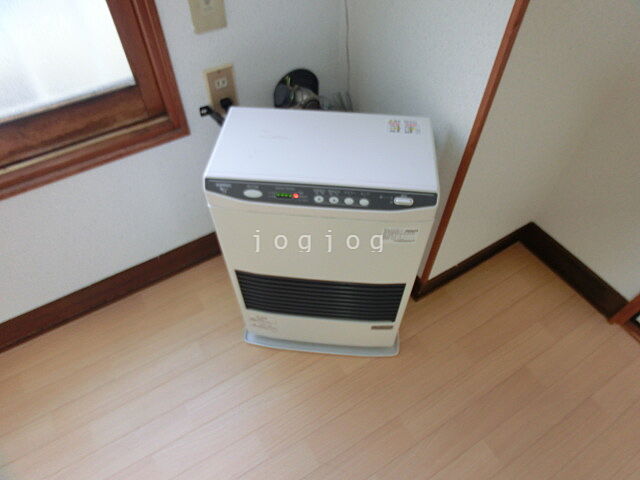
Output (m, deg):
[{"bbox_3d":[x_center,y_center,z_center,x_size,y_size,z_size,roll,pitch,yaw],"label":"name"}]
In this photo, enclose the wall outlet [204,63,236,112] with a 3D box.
[{"bbox_3d":[-0.233,-0.360,0.949,0.070,0.120,0.010,-25,55,-19],"label":"wall outlet"}]

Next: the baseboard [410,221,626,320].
[{"bbox_3d":[0.597,0.181,1.174,0.484,0.092,0.366,-25,55,-19],"label":"baseboard"}]

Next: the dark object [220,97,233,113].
[{"bbox_3d":[-0.229,-0.335,0.956,0.028,0.030,0.030,-25,55,-19],"label":"dark object"}]

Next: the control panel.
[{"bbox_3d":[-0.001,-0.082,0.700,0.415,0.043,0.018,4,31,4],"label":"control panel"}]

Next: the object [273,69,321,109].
[{"bbox_3d":[-0.051,-0.386,1.067,0.145,0.145,0.036,-25,55,-19],"label":"object"}]

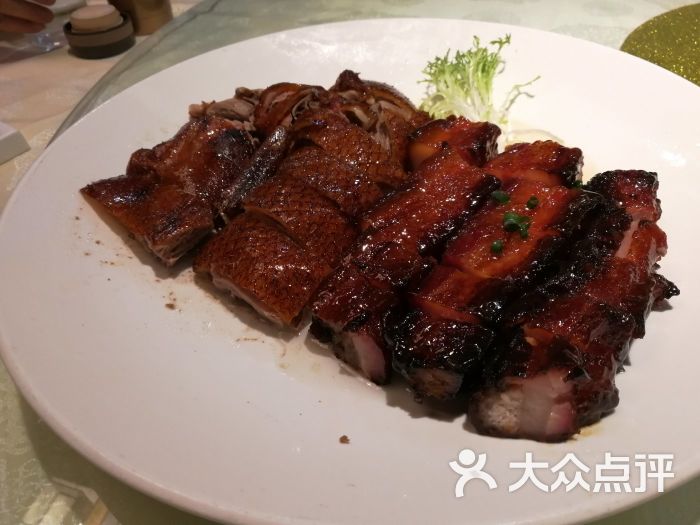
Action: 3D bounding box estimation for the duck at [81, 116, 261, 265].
[{"bbox_3d":[-0.078,-0.035,0.242,0.053,0.021,0.074,21,49,24],"label":"duck"}]

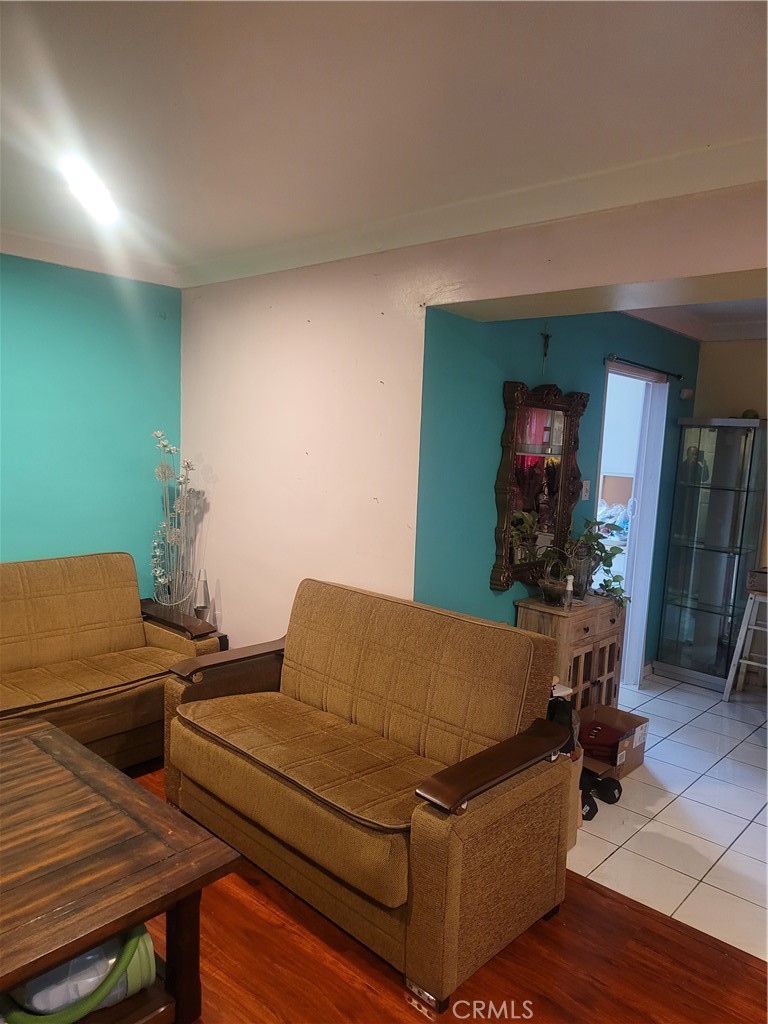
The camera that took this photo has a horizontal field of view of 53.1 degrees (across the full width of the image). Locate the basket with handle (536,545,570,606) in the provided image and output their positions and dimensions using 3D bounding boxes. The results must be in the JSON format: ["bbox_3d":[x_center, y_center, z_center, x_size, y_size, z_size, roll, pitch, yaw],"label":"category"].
[{"bbox_3d":[0.852,0.318,3.811,0.165,0.280,0.165,8,8,41],"label":"basket with handle"}]

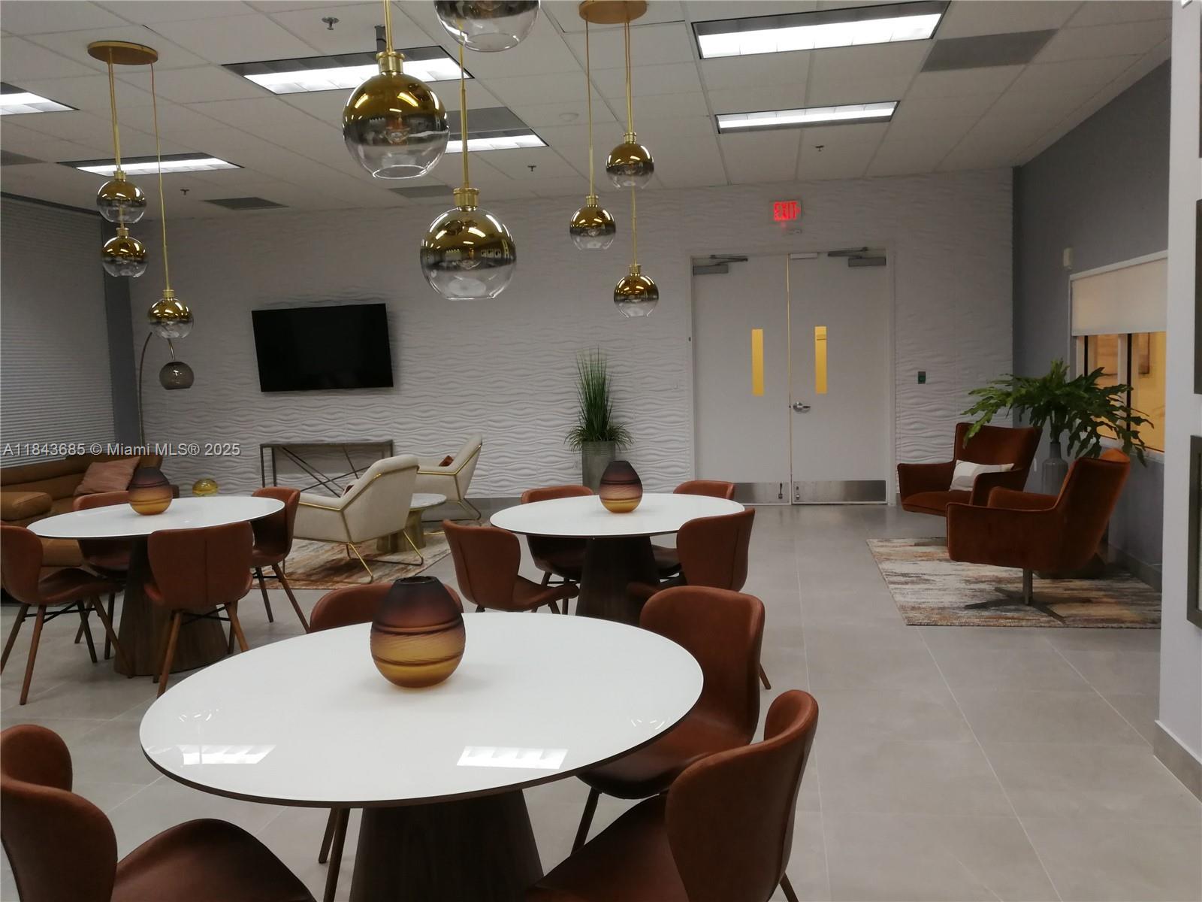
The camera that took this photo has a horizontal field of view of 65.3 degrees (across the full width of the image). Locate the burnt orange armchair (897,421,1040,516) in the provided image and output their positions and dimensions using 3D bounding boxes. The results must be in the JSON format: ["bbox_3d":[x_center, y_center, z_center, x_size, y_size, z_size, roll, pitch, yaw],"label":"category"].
[{"bbox_3d":[2.798,0.263,7.163,0.770,0.870,0.770,-5,6,-30],"label":"burnt orange armchair"}]

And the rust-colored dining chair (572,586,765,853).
[{"bbox_3d":[0.163,0.808,2.505,0.540,0.820,0.480,-7,7,-42],"label":"rust-colored dining chair"}]

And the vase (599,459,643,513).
[{"bbox_3d":[0.092,0.163,4.465,0.205,0.245,0.205,-1,6,11],"label":"vase"}]

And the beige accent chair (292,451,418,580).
[{"bbox_3d":[-1.776,0.467,6.781,0.810,0.800,0.700,1,6,24],"label":"beige accent chair"}]

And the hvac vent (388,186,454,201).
[{"bbox_3d":[-1.656,-2.457,8.886,0.590,0.030,0.590,-1,6,11],"label":"hvac vent"}]

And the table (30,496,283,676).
[{"bbox_3d":[-2.242,0.705,4.858,1.180,0.760,1.180,-2,5,0],"label":"table"}]

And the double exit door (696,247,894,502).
[{"bbox_3d":[1.821,-0.686,9.068,1.840,2.430,0.080,-1,6,11],"label":"double exit door"}]

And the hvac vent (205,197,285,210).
[{"bbox_3d":[-3.473,-2.426,9.183,0.590,0.030,0.590,-1,6,11],"label":"hvac vent"}]

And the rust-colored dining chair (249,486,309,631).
[{"bbox_3d":[-1.949,0.632,5.214,0.480,0.820,0.540,3,7,42],"label":"rust-colored dining chair"}]

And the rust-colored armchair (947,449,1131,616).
[{"bbox_3d":[2.497,0.435,5.306,0.840,0.870,0.750,2,7,36],"label":"rust-colored armchair"}]

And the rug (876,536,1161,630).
[{"bbox_3d":[2.629,0.799,6.101,1.530,0.010,2.450,-1,5,11],"label":"rug"}]

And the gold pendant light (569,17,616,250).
[{"bbox_3d":[-0.052,-1.517,4.496,0.222,1.086,0.222,-1,6,11],"label":"gold pendant light"}]

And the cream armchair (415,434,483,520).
[{"bbox_3d":[-1.471,0.294,8.639,0.790,0.830,0.710,-2,5,-5],"label":"cream armchair"}]

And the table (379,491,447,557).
[{"bbox_3d":[-1.650,0.608,7.703,0.780,0.390,0.780,-2,5,0],"label":"table"}]

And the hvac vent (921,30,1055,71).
[{"bbox_3d":[2.155,-2.234,5.245,0.600,0.030,0.590,-1,6,11],"label":"hvac vent"}]

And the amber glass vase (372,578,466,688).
[{"bbox_3d":[-0.410,0.396,2.099,0.212,0.235,0.212,-2,5,0],"label":"amber glass vase"}]

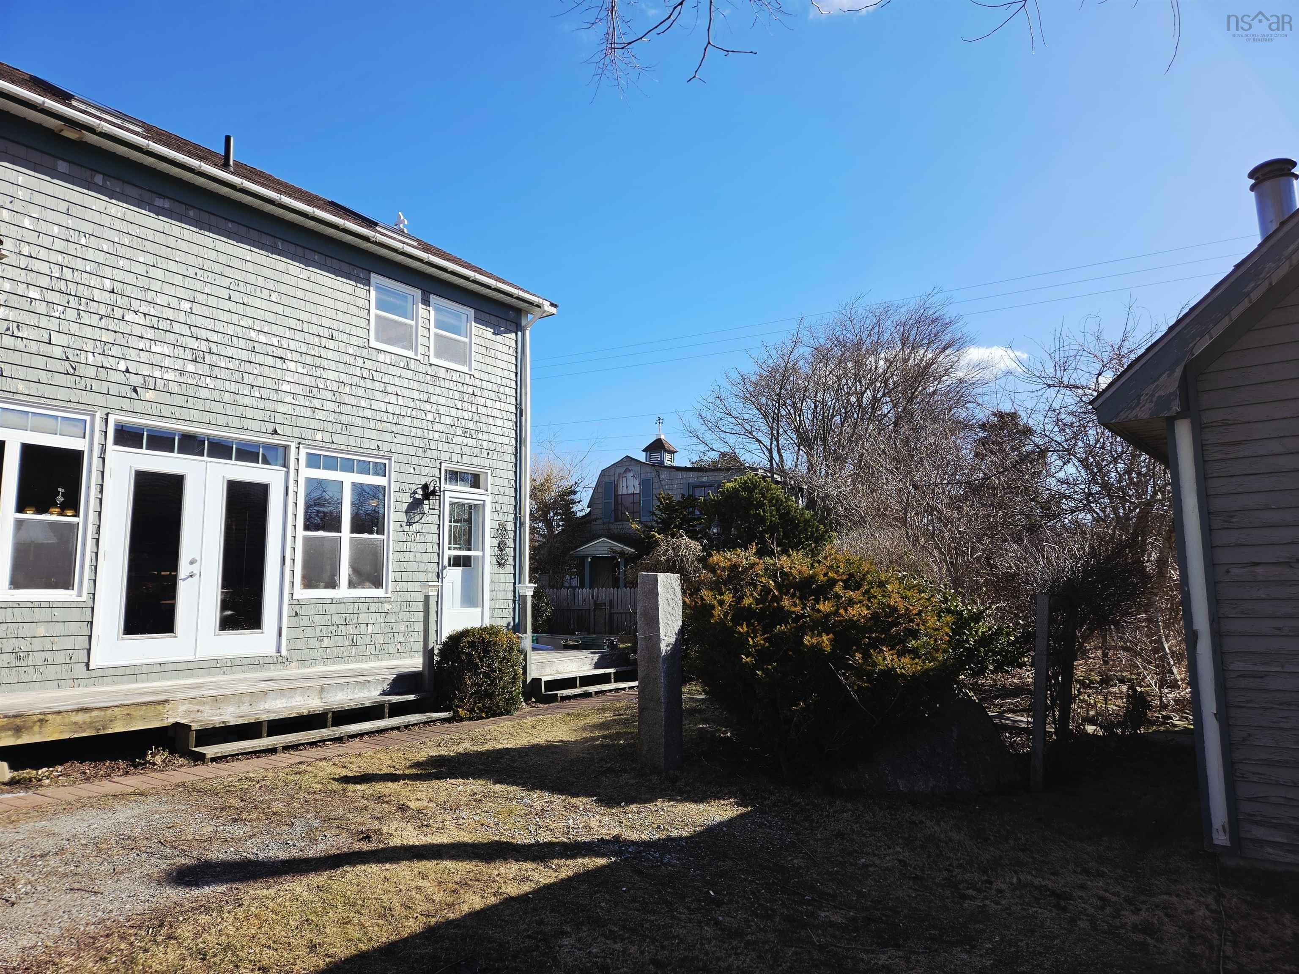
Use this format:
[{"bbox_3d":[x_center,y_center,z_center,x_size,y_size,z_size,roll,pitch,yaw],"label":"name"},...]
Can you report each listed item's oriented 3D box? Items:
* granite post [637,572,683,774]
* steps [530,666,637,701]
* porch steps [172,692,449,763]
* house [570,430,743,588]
[{"bbox_3d":[0.082,1.464,6.994,0.260,1.520,0.260,-7,-10,41],"label":"granite post"},{"bbox_3d":[-0.695,2.463,10.801,0.480,0.280,1.920,-6,-9,35],"label":"steps"},{"bbox_3d":[-2.804,2.076,7.639,0.490,0.290,2.500,-5,-9,32],"label":"porch steps"},{"bbox_3d":[1.220,1.640,28.200,6.500,7.000,5.800,-5,-9,31],"label":"house"}]

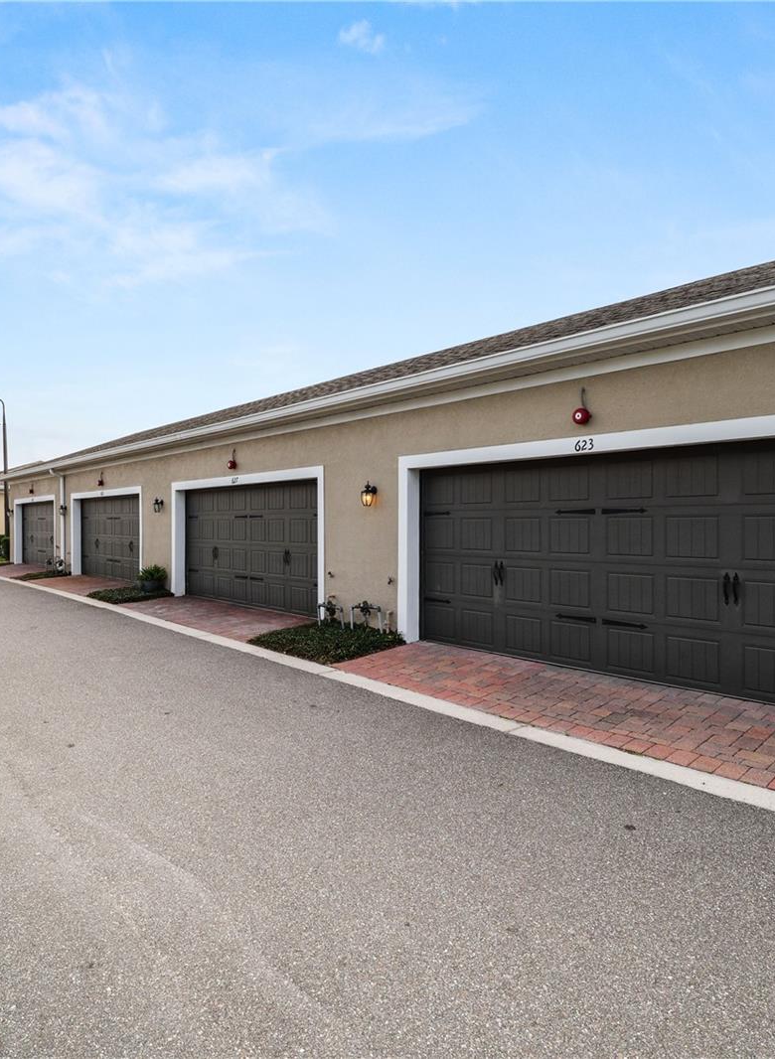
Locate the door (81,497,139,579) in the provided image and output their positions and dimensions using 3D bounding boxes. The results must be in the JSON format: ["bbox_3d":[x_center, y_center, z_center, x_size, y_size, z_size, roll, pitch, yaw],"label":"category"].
[{"bbox_3d":[-7.081,0.249,15.955,0.080,2.140,4.850,0,1,-43],"label":"door"}]

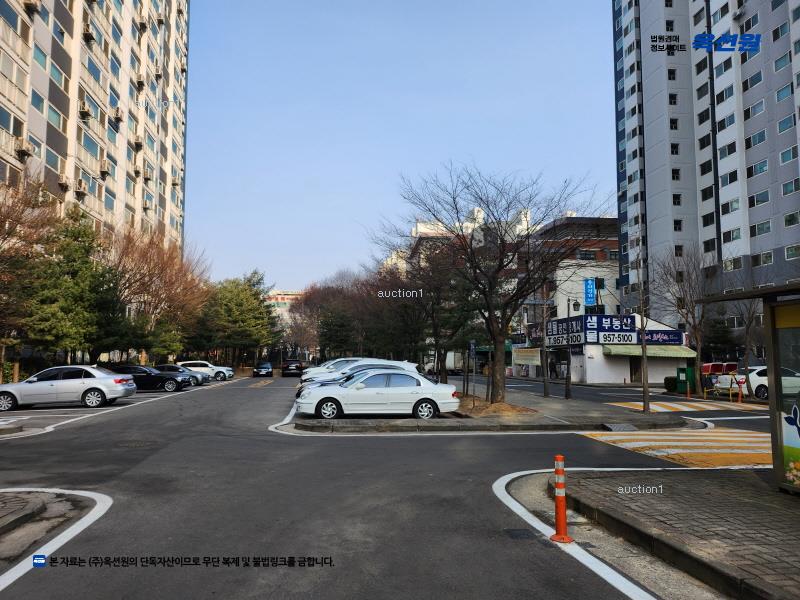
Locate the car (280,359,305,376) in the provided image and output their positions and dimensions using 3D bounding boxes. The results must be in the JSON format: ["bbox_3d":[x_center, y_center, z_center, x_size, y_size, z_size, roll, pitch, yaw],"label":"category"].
[{"bbox_3d":[-9.880,6.296,51.124,1.870,1.530,4.700,1,-6,-7],"label":"car"}]

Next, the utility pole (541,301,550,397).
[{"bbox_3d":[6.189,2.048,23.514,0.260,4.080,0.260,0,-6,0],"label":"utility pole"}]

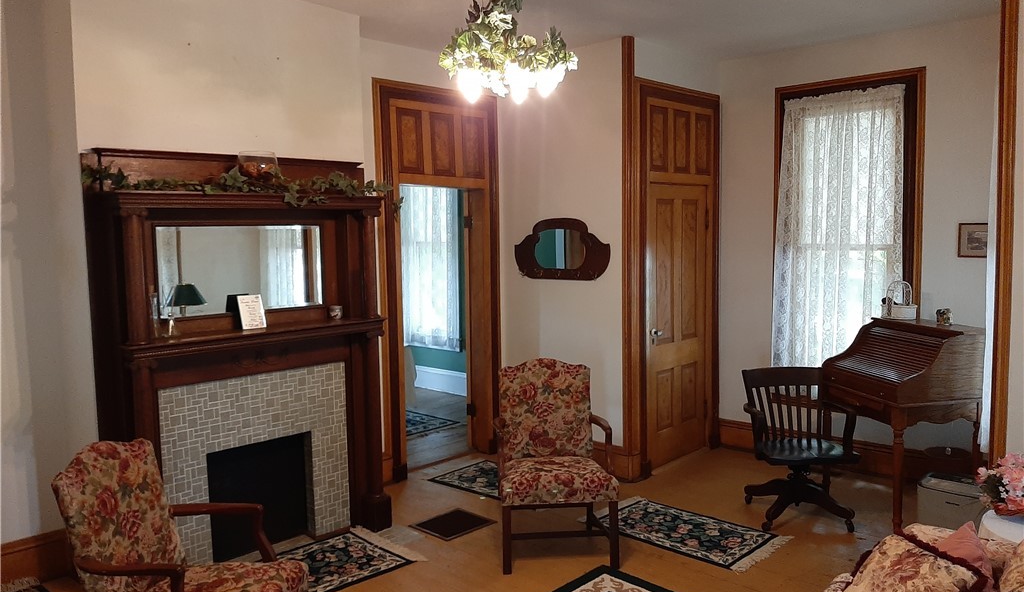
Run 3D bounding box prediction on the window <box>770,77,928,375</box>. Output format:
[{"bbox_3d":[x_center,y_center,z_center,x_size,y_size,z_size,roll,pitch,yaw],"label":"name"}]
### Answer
[{"bbox_3d":[2.231,-0.309,5.206,0.966,2.266,0.130,4,7,44],"label":"window"}]

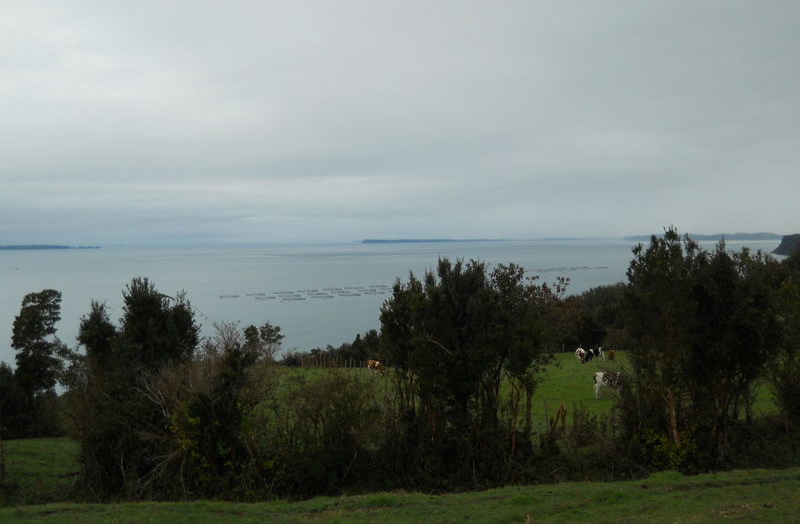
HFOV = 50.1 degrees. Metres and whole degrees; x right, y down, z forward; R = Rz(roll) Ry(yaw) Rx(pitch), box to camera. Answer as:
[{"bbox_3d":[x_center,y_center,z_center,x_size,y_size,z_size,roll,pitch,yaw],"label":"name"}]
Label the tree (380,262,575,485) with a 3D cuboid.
[{"bbox_3d":[2.249,3.023,24.500,5.300,6.100,4.500,-1,1,0],"label":"tree"}]

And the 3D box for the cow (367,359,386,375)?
[{"bbox_3d":[-1.947,9.173,74.000,1.950,1.360,0.660,0,2,34],"label":"cow"}]

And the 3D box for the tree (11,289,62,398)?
[{"bbox_3d":[-19.952,4.754,47.000,2.800,6.500,2.700,-1,1,-23],"label":"tree"}]

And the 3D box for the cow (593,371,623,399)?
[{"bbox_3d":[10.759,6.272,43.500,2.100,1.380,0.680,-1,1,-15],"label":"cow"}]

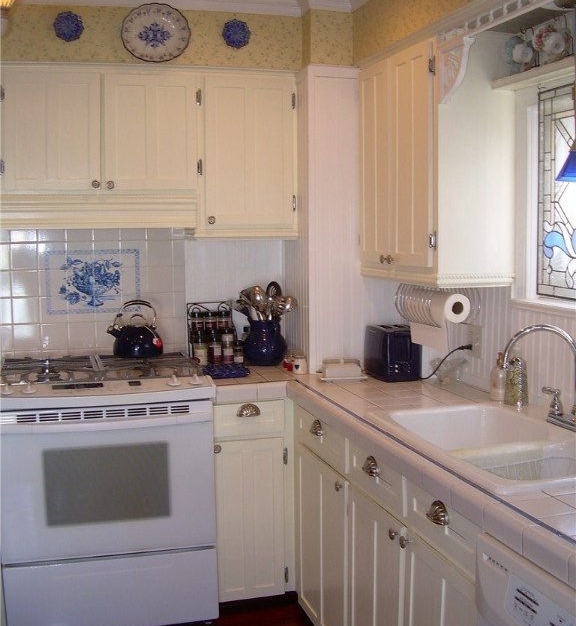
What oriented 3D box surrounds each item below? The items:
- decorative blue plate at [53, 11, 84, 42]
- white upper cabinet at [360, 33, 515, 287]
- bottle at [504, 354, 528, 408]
[{"bbox_3d":[-0.771,-1.009,2.969,0.112,0.110,0.022,-2,6,-16],"label":"decorative blue plate"},{"bbox_3d":[0.521,-0.534,3.113,0.282,0.828,0.730,-2,6,-15],"label":"white upper cabinet"},{"bbox_3d":[0.713,0.208,2.641,0.056,0.156,0.056,5,8,42],"label":"bottle"}]

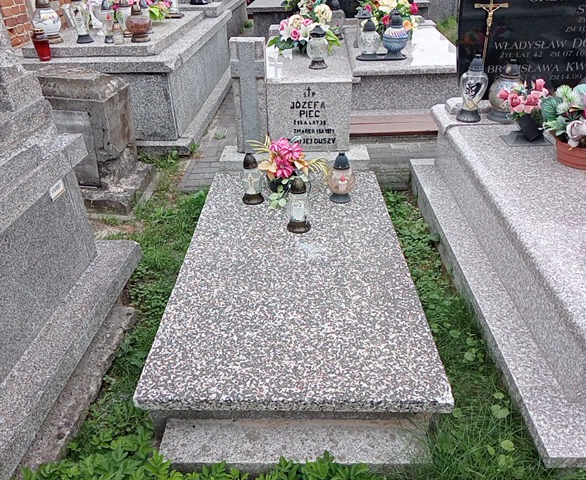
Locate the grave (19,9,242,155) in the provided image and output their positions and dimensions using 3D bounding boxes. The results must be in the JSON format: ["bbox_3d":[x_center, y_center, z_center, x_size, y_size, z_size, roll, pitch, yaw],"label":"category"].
[{"bbox_3d":[-1.430,-1.588,4.705,1.500,0.660,2.750,1,31,1],"label":"grave"}]

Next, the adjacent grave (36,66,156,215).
[{"bbox_3d":[-1.250,-0.587,2.997,0.680,0.670,0.620,1,31,1],"label":"adjacent grave"}]

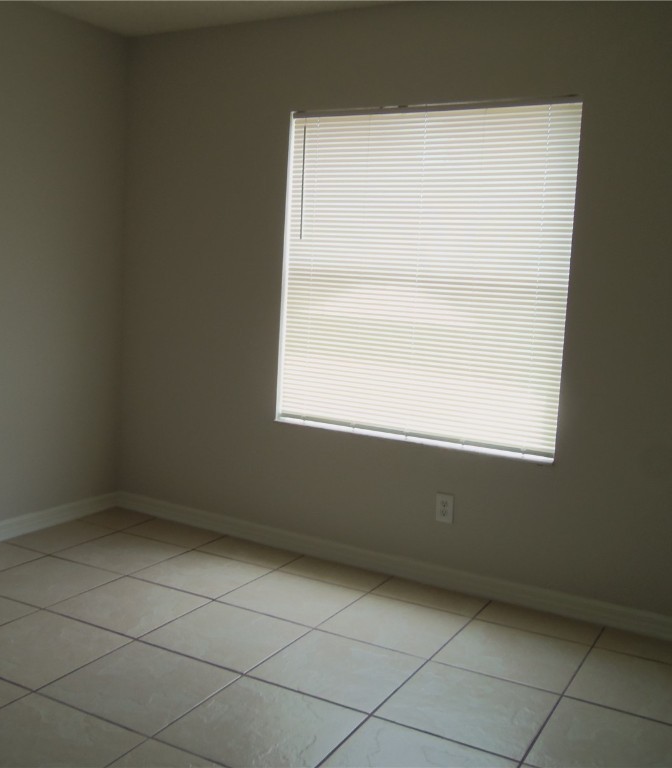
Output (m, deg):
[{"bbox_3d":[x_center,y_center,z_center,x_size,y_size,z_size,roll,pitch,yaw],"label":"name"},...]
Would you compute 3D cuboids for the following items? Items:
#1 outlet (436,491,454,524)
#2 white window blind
[{"bbox_3d":[0.465,0.535,3.553,0.074,0.118,0.015,7,7,28],"label":"outlet"},{"bbox_3d":[0.346,-0.463,3.579,1.312,1.429,0.100,7,7,28],"label":"white window blind"}]

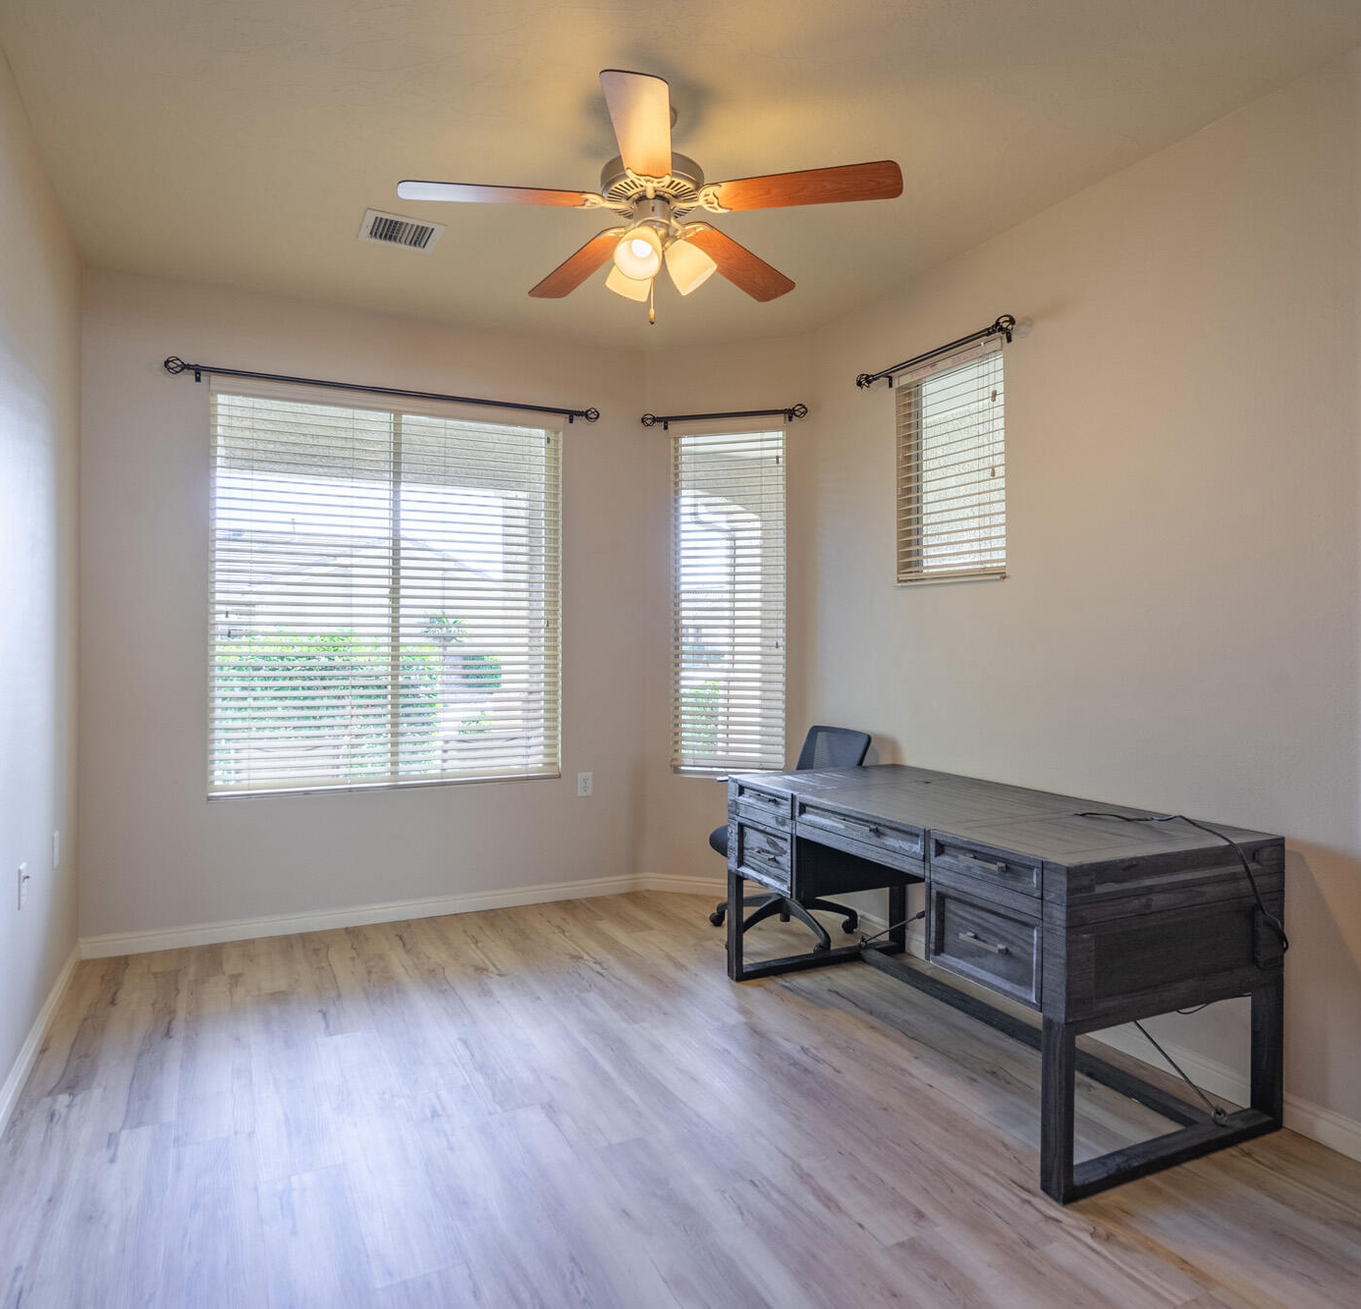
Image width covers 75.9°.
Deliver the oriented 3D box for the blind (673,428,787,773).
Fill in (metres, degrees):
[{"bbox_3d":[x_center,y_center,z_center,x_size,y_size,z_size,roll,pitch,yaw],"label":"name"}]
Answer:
[{"bbox_3d":[0.245,-0.258,4.348,0.590,1.730,0.060,0,0,18],"label":"blind"}]

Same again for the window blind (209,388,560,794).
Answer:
[{"bbox_3d":[-1.270,-0.264,3.958,1.528,1.730,0.080,0,0,-26],"label":"window blind"}]

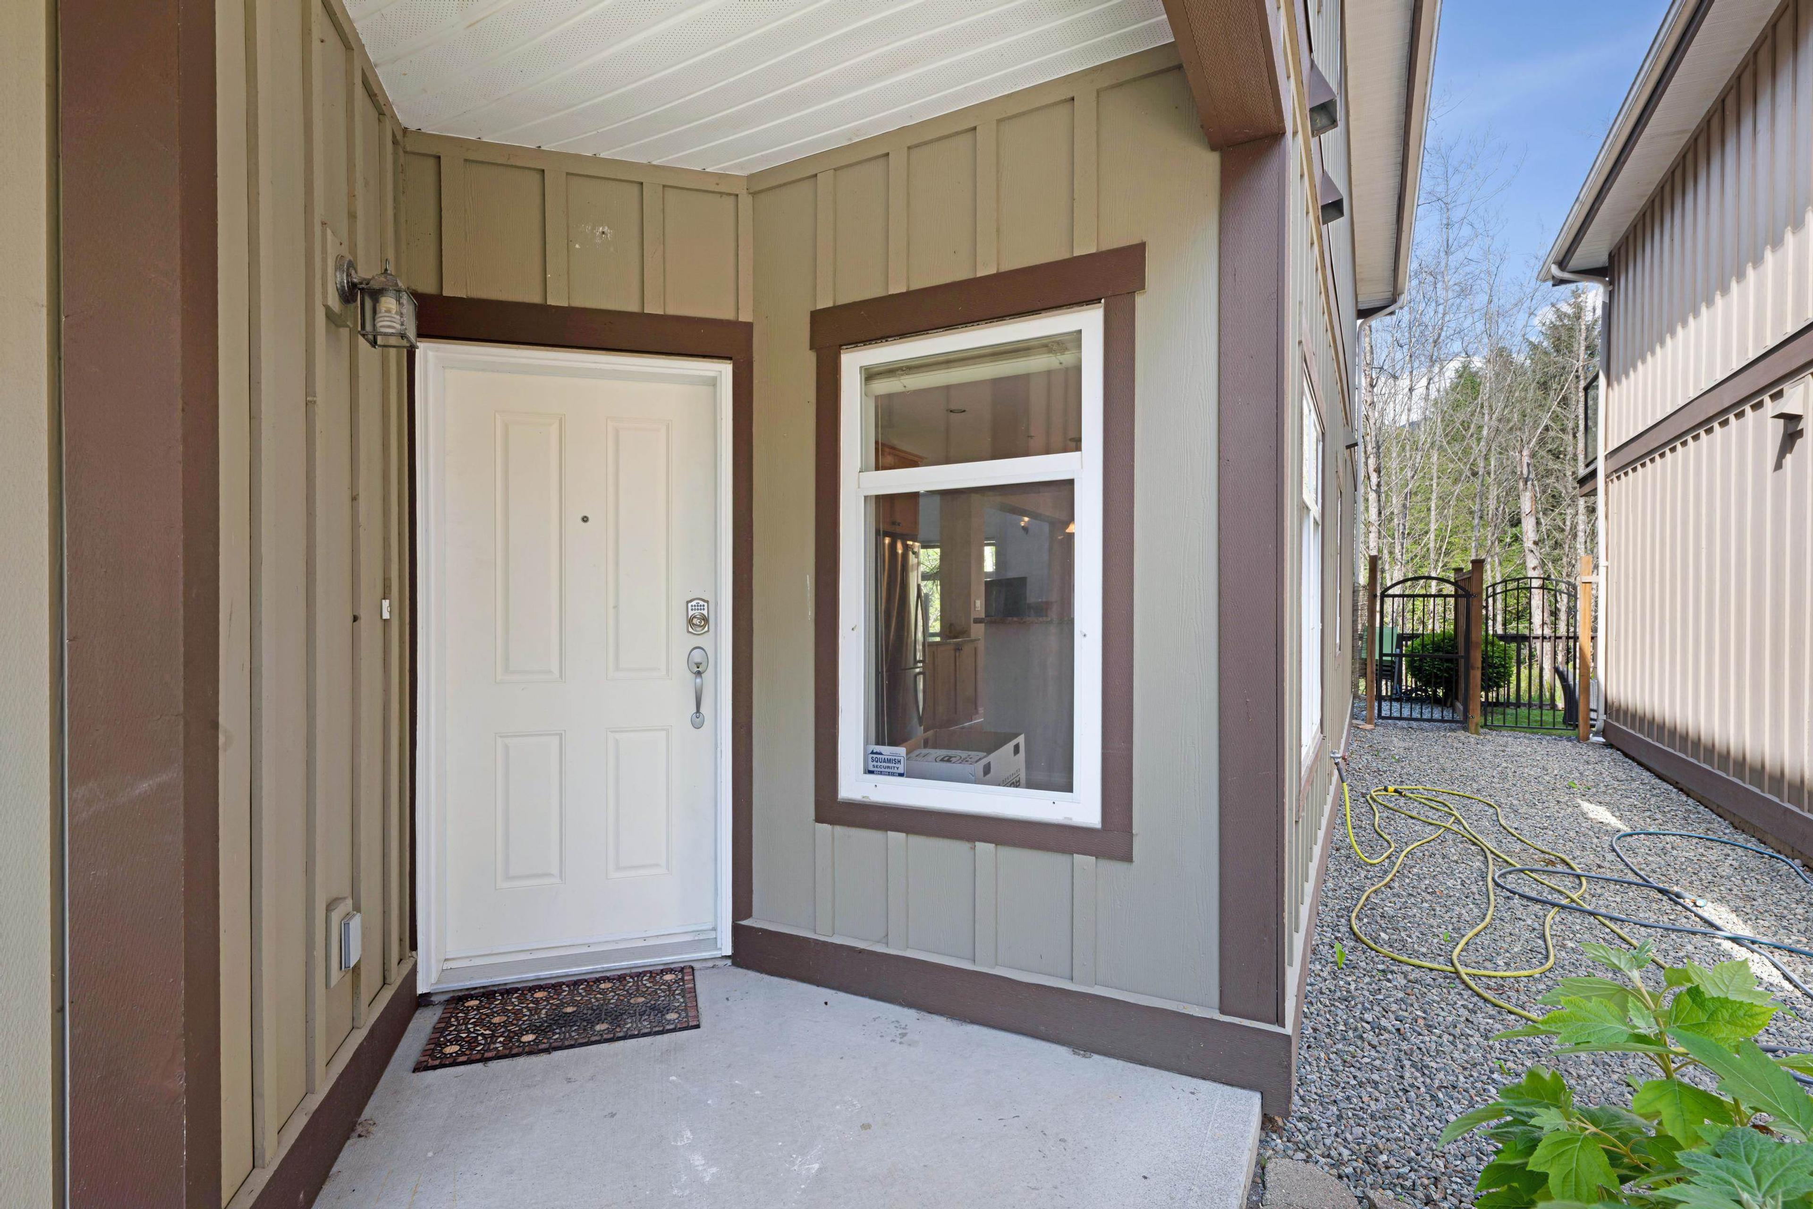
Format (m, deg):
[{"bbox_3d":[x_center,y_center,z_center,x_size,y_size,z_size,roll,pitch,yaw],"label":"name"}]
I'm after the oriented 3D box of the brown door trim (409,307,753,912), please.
[{"bbox_3d":[-1.089,0.063,2.960,1.110,2.150,0.060,0,0,-16],"label":"brown door trim"}]

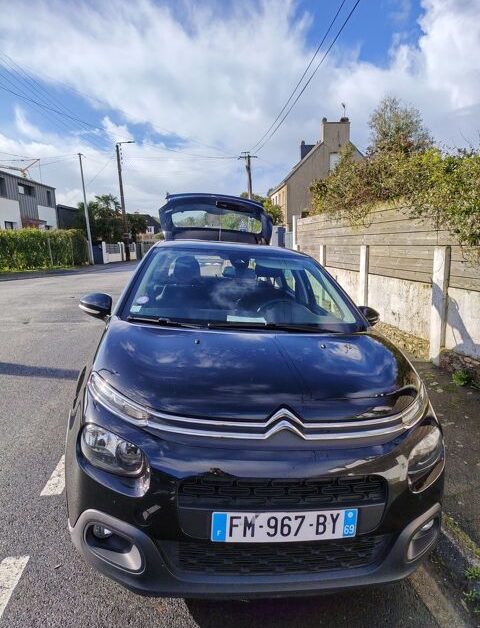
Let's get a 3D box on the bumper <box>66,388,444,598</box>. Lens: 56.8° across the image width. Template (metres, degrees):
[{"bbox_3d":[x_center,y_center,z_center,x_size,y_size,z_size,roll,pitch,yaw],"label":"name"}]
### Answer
[{"bbox_3d":[0.127,0.706,1.800,1.740,0.635,0.600,2,8,-8],"label":"bumper"}]

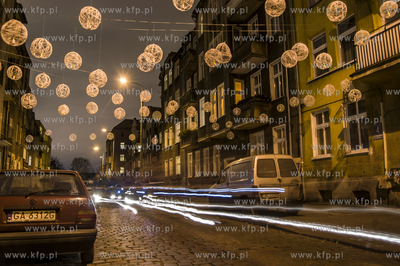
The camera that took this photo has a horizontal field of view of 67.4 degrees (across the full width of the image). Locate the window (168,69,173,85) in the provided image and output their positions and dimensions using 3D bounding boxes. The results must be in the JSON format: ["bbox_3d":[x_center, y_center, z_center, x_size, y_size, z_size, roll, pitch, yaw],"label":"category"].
[{"bbox_3d":[-3.401,-6.579,35.595,0.150,2.034,1.310,5,-12,-23],"label":"window"}]

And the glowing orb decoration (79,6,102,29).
[{"bbox_3d":[-1.973,-2.067,5.400,0.400,0.400,0.400,3,-10,-22],"label":"glowing orb decoration"}]

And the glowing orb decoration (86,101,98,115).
[{"bbox_3d":[-3.550,-0.813,9.907,0.400,0.400,0.400,3,-10,-20],"label":"glowing orb decoration"}]

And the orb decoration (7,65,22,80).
[{"bbox_3d":[-4.901,-1.581,7.939,0.400,0.400,0.400,3,-10,-20],"label":"orb decoration"}]

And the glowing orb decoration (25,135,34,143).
[{"bbox_3d":[-9.165,0.323,16.138,0.420,0.420,0.420,3,-10,-20],"label":"glowing orb decoration"}]

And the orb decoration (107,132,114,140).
[{"bbox_3d":[-5.745,0.225,19.281,0.460,0.460,0.460,-1,-10,0],"label":"orb decoration"}]

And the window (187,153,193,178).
[{"bbox_3d":[-0.907,2.915,27.046,0.150,2.200,1.200,3,-10,-22],"label":"window"}]

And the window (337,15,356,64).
[{"bbox_3d":[5.662,-3.527,11.543,0.150,1.780,0.850,3,-10,-22],"label":"window"}]

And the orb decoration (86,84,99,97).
[{"bbox_3d":[-3.527,-1.385,9.834,0.420,0.420,0.420,3,-10,-20],"label":"orb decoration"}]

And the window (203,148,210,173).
[{"bbox_3d":[0.572,2.346,24.215,0.200,2.184,1.200,3,-10,-22],"label":"window"}]

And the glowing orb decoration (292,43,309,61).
[{"bbox_3d":[2.412,-1.939,7.193,0.420,0.420,0.420,3,-10,-20],"label":"glowing orb decoration"}]

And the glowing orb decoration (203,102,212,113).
[{"bbox_3d":[0.373,-1.146,13.470,0.400,0.400,0.400,3,-10,-20],"label":"glowing orb decoration"}]

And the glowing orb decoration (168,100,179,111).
[{"bbox_3d":[-1.029,-1.068,11.639,0.400,0.400,0.400,-1,-10,0],"label":"glowing orb decoration"}]

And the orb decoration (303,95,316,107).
[{"bbox_3d":[3.905,-1.135,10.667,0.420,0.420,0.420,5,-12,-23],"label":"orb decoration"}]

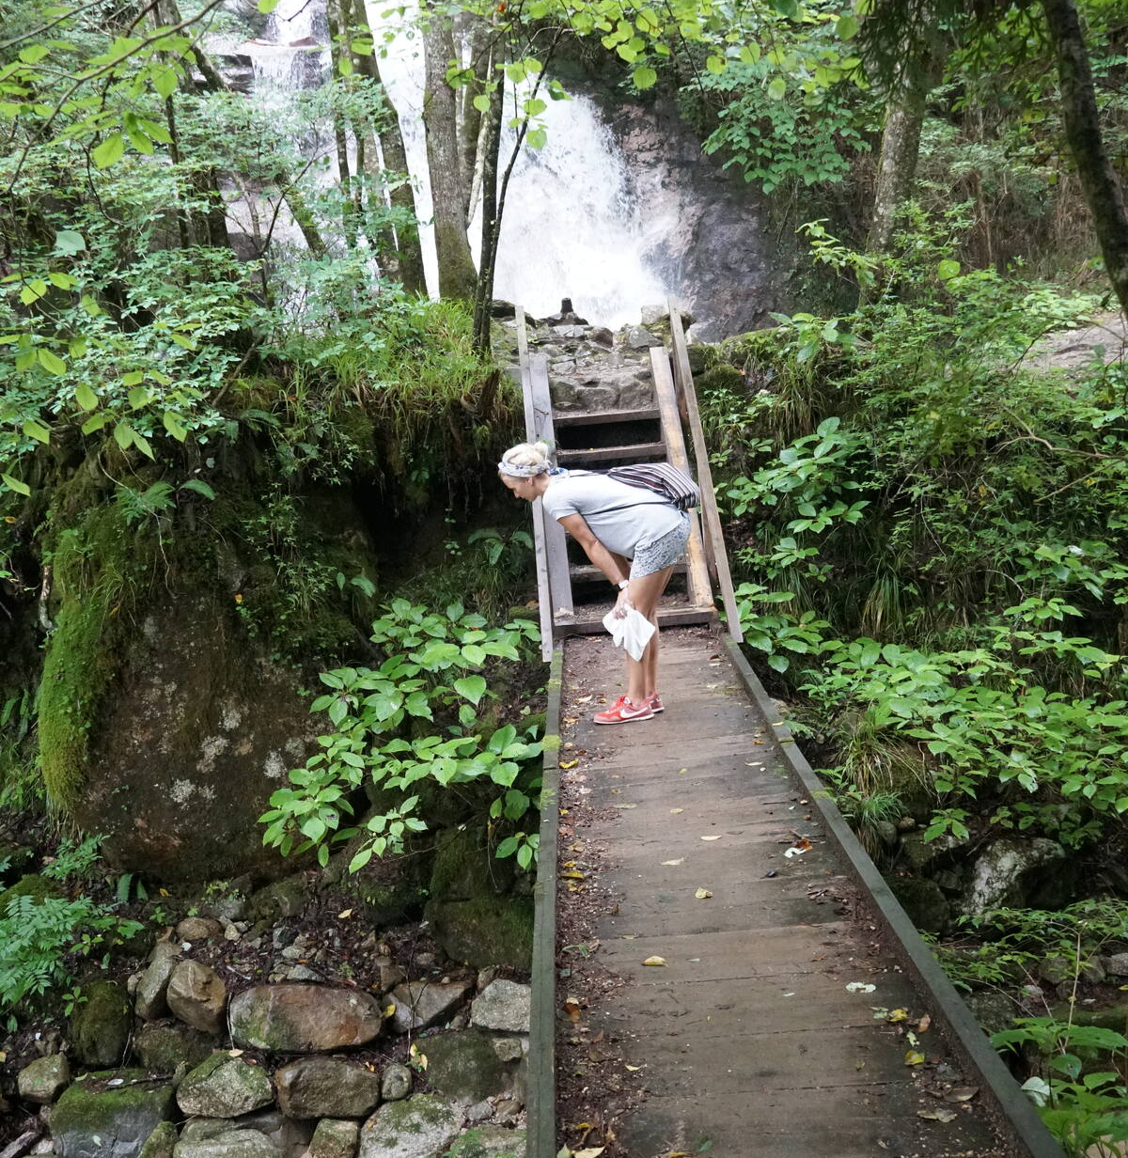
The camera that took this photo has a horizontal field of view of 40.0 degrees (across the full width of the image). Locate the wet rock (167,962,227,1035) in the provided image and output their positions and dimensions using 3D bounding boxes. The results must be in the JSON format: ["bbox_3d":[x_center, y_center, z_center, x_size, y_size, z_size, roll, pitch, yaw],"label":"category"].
[{"bbox_3d":[-1.618,1.854,6.850,0.260,0.270,0.270,0,7,0],"label":"wet rock"}]

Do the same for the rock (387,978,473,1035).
[{"bbox_3d":[-0.613,1.952,7.080,0.380,0.220,0.290,-4,8,-13],"label":"rock"}]

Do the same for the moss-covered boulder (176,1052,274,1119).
[{"bbox_3d":[-1.479,2.204,6.750,0.420,0.280,0.340,-4,8,-13],"label":"moss-covered boulder"}]

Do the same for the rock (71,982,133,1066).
[{"bbox_3d":[-2.006,1.936,6.730,0.260,0.370,0.280,-4,8,-13],"label":"rock"}]

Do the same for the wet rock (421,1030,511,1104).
[{"bbox_3d":[-0.405,2.079,6.600,0.380,0.280,0.360,0,7,0],"label":"wet rock"}]

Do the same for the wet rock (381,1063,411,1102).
[{"bbox_3d":[-0.736,2.215,6.820,0.135,0.160,0.140,-4,8,-13],"label":"wet rock"}]

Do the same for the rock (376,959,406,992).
[{"bbox_3d":[-0.796,1.828,7.150,0.140,0.140,0.130,-4,8,-13],"label":"rock"}]

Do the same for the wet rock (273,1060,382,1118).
[{"bbox_3d":[-1.035,2.234,6.800,0.460,0.250,0.340,-4,8,-13],"label":"wet rock"}]

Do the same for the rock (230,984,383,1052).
[{"bbox_3d":[-1.122,1.907,6.750,0.650,0.280,0.380,0,7,0],"label":"rock"}]

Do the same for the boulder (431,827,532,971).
[{"bbox_3d":[-0.359,1.494,7.200,0.540,0.620,0.500,0,7,0],"label":"boulder"}]

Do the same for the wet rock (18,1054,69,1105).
[{"bbox_3d":[-2.198,2.113,6.550,0.210,0.190,0.210,0,7,0],"label":"wet rock"}]

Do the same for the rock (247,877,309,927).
[{"bbox_3d":[-1.348,1.521,7.300,0.290,0.220,0.270,0,7,0],"label":"rock"}]

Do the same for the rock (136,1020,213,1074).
[{"bbox_3d":[-1.689,2.040,6.750,0.350,0.240,0.320,0,7,0],"label":"rock"}]

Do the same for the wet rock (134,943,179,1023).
[{"bbox_3d":[-1.825,1.810,6.950,0.200,0.300,0.280,0,7,0],"label":"wet rock"}]

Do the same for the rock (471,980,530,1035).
[{"bbox_3d":[-0.267,1.878,6.800,0.280,0.220,0.270,0,7,0],"label":"rock"}]

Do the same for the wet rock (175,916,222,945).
[{"bbox_3d":[-1.691,1.632,7.200,0.220,0.130,0.180,-4,8,-13],"label":"wet rock"}]

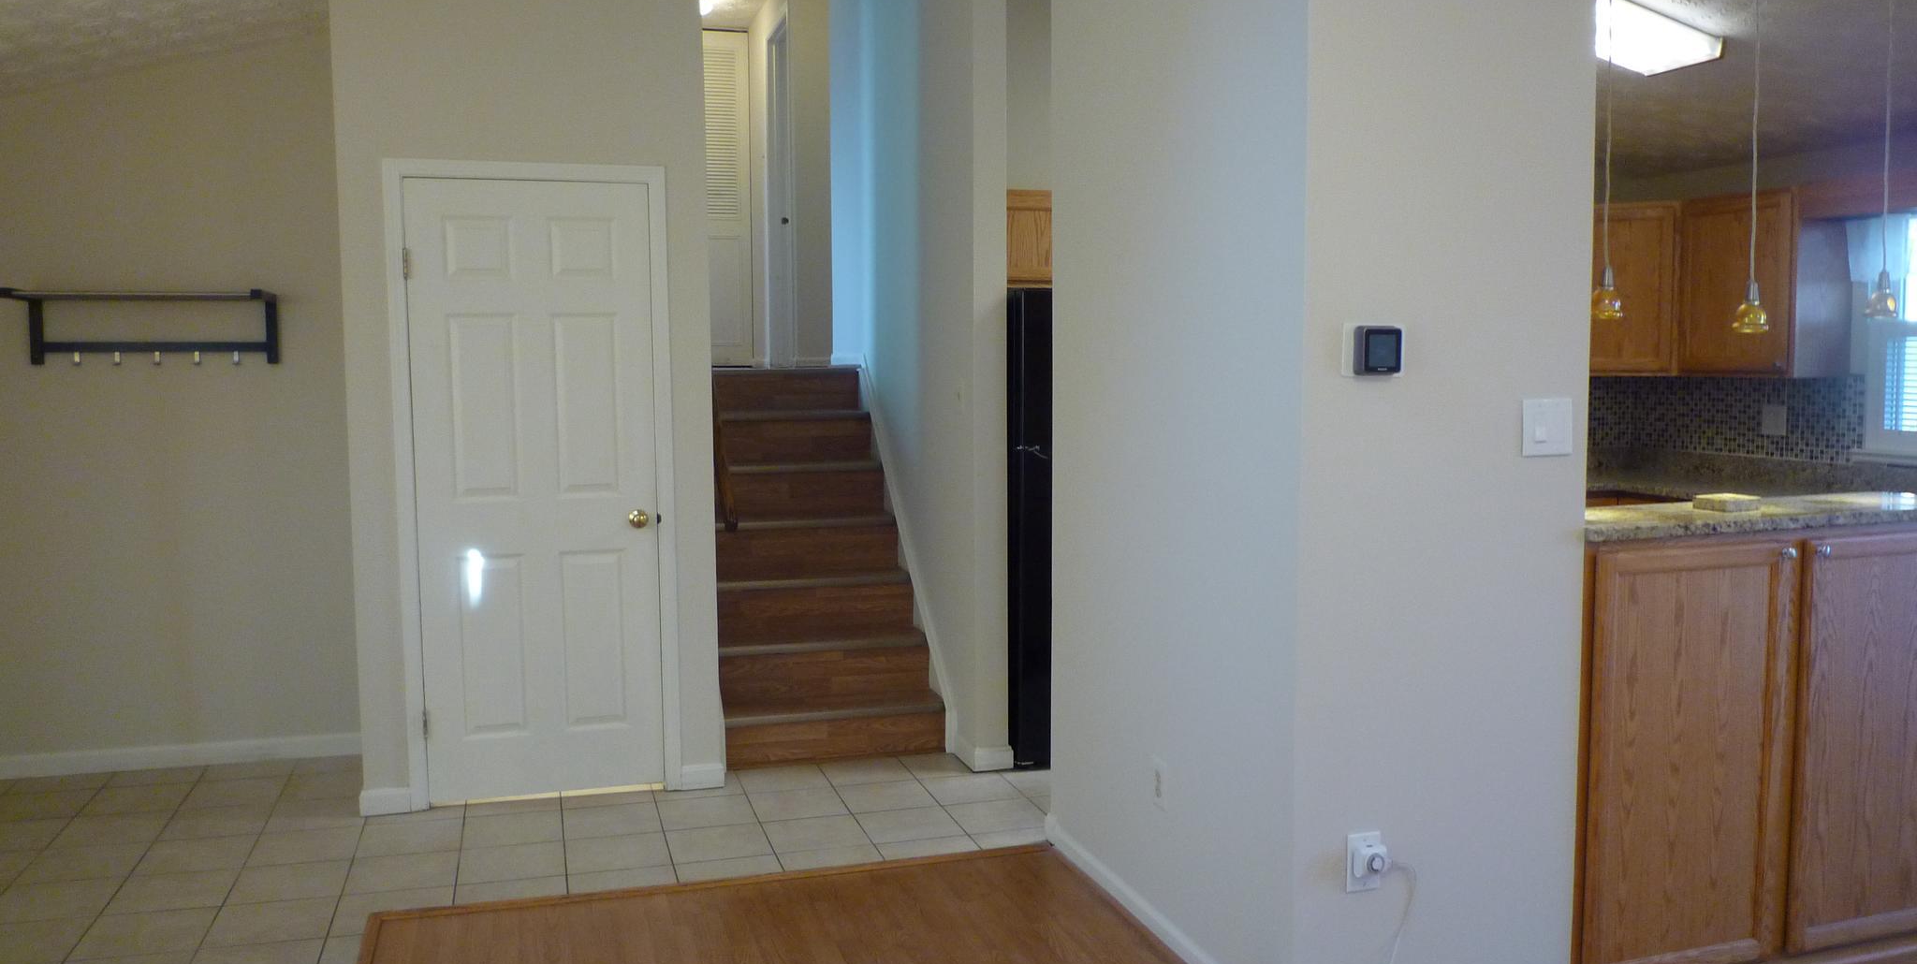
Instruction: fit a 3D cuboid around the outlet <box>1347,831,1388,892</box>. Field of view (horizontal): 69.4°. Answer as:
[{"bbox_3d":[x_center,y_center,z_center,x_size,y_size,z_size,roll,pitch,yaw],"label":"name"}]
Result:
[{"bbox_3d":[0.831,0.770,2.802,0.073,0.116,0.035,-2,5,-17],"label":"outlet"}]

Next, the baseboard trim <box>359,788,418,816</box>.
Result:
[{"bbox_3d":[-1.836,1.025,4.452,0.158,0.085,0.015,-2,5,-17],"label":"baseboard trim"}]

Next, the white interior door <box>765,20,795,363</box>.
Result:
[{"bbox_3d":[-1.096,-1.723,8.559,0.045,2.030,0.740,-2,5,-17],"label":"white interior door"}]

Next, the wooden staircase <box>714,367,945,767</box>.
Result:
[{"bbox_3d":[-0.634,0.247,5.566,0.810,1.400,1.450,-2,5,-17],"label":"wooden staircase"}]

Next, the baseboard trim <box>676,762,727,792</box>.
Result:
[{"bbox_3d":[-0.872,1.007,4.710,0.158,0.085,0.015,-2,5,-17],"label":"baseboard trim"}]

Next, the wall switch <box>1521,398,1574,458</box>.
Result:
[{"bbox_3d":[1.220,-0.112,2.859,0.117,0.115,0.010,-2,5,-17],"label":"wall switch"}]

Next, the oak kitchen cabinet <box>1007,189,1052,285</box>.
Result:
[{"bbox_3d":[0.417,-0.947,5.486,0.880,0.385,0.320,-2,5,-17],"label":"oak kitchen cabinet"}]

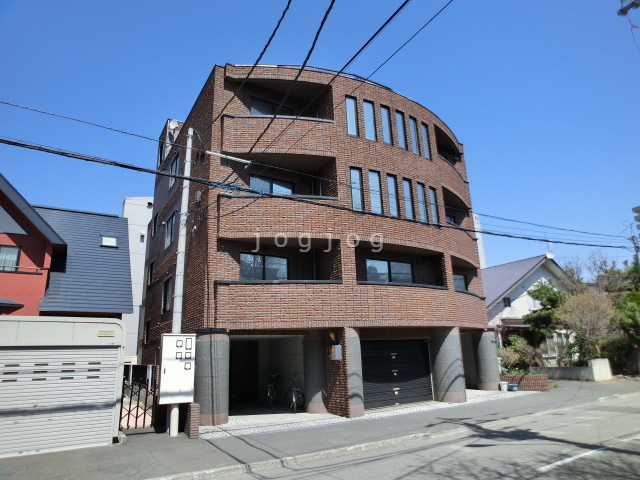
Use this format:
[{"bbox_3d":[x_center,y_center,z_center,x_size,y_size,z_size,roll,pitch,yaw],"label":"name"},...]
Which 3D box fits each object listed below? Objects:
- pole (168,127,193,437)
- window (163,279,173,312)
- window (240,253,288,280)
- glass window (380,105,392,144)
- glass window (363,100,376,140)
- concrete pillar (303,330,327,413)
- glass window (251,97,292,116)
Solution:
[{"bbox_3d":[-3.436,0.618,9.815,0.228,7.878,0.228,8,-19,-32],"label":"pole"},{"bbox_3d":[-6.244,2.296,15.777,0.120,1.220,1.700,7,-18,-30],"label":"window"},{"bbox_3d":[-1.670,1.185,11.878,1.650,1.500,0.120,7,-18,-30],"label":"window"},{"bbox_3d":[2.412,-4.136,14.110,0.436,1.584,0.126,6,-18,-28],"label":"glass window"},{"bbox_3d":[1.768,-4.229,13.897,0.460,1.600,0.120,6,-17,-25],"label":"glass window"},{"bbox_3d":[-0.129,4.033,12.078,0.660,2.415,0.679,-2,-16,-1],"label":"concrete pillar"},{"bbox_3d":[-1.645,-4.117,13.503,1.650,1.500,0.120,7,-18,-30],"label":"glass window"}]

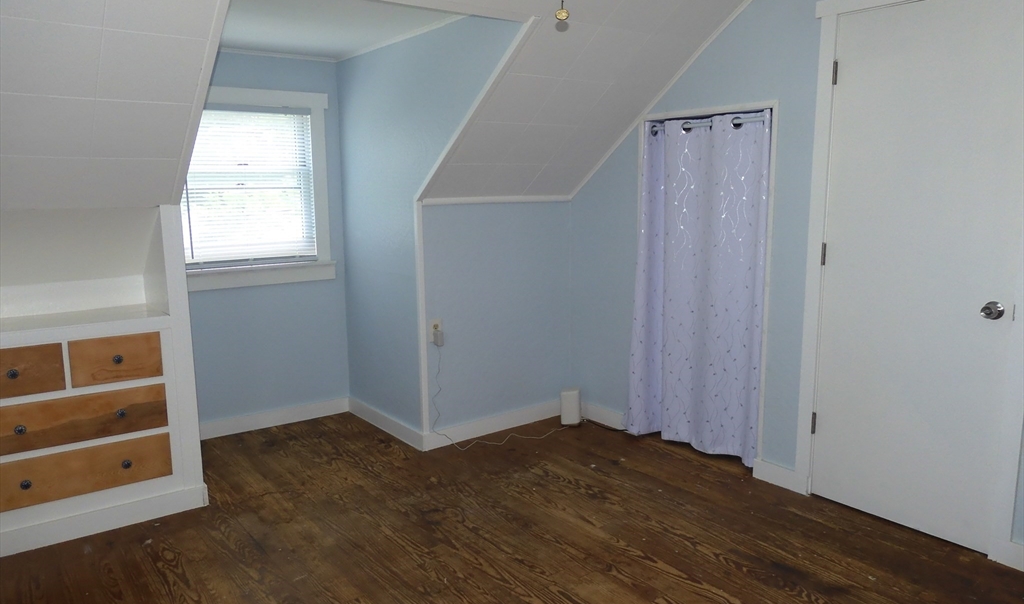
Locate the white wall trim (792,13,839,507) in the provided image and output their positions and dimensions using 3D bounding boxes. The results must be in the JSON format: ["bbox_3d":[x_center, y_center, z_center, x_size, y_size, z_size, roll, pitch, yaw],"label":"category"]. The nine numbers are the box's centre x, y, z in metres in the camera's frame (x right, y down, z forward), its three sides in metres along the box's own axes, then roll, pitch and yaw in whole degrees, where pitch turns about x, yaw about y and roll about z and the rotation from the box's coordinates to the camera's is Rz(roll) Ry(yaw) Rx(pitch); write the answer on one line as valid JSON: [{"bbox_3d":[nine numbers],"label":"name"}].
[{"bbox_3d":[1.300,-0.149,3.034,0.020,2.044,0.070,-7,11,-37],"label":"white wall trim"}]

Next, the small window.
[{"bbox_3d":[-1.456,-0.628,3.945,0.956,1.083,0.081,-7,11,-37],"label":"small window"}]

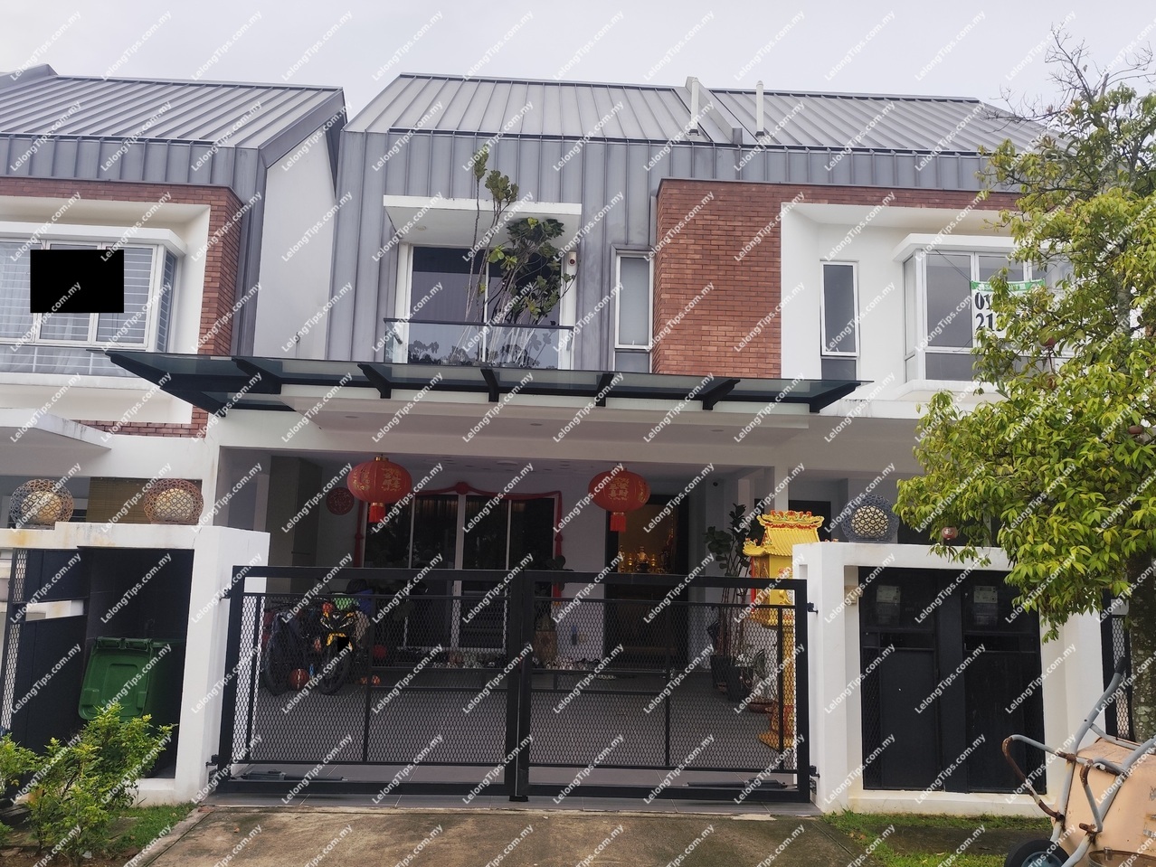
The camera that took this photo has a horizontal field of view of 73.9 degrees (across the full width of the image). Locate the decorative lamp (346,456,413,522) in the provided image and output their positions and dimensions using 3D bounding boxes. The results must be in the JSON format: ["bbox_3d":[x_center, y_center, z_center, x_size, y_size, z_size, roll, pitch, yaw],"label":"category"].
[{"bbox_3d":[-2.343,0.659,9.107,0.760,0.790,0.760,2,-9,-2],"label":"decorative lamp"}]

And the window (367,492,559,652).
[{"bbox_3d":[-1.699,1.961,10.864,2.740,2.190,0.130,2,-9,-2],"label":"window"}]

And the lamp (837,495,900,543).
[{"bbox_3d":[2.107,0.621,5.561,0.410,0.352,0.410,2,-9,-2],"label":"lamp"}]

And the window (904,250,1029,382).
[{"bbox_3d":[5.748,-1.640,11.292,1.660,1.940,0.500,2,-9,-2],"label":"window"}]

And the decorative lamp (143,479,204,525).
[{"bbox_3d":[-2.849,0.483,5.375,0.390,0.315,0.390,2,-9,-2],"label":"decorative lamp"}]

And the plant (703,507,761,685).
[{"bbox_3d":[1.953,2.055,9.852,0.750,2.330,0.720,2,-9,-2],"label":"plant"}]

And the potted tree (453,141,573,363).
[{"bbox_3d":[-0.976,-2.562,11.625,1.770,3.470,1.300,2,-9,-2],"label":"potted tree"}]

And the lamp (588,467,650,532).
[{"bbox_3d":[0.502,0.796,9.266,0.740,0.770,0.740,2,-9,-2],"label":"lamp"}]

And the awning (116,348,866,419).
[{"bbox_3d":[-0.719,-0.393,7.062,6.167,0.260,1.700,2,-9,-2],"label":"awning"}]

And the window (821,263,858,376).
[{"bbox_3d":[3.994,-1.683,11.718,0.600,1.900,0.120,2,-9,-2],"label":"window"}]

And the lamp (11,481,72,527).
[{"bbox_3d":[-3.745,0.492,5.336,0.380,0.337,0.380,2,-9,-2],"label":"lamp"}]

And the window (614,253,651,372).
[{"bbox_3d":[0.825,-1.773,11.421,0.544,1.870,0.120,2,-9,-2],"label":"window"}]

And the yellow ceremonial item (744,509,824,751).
[{"bbox_3d":[1.938,1.734,6.994,0.700,2.100,0.620,3,-9,-6],"label":"yellow ceremonial item"}]

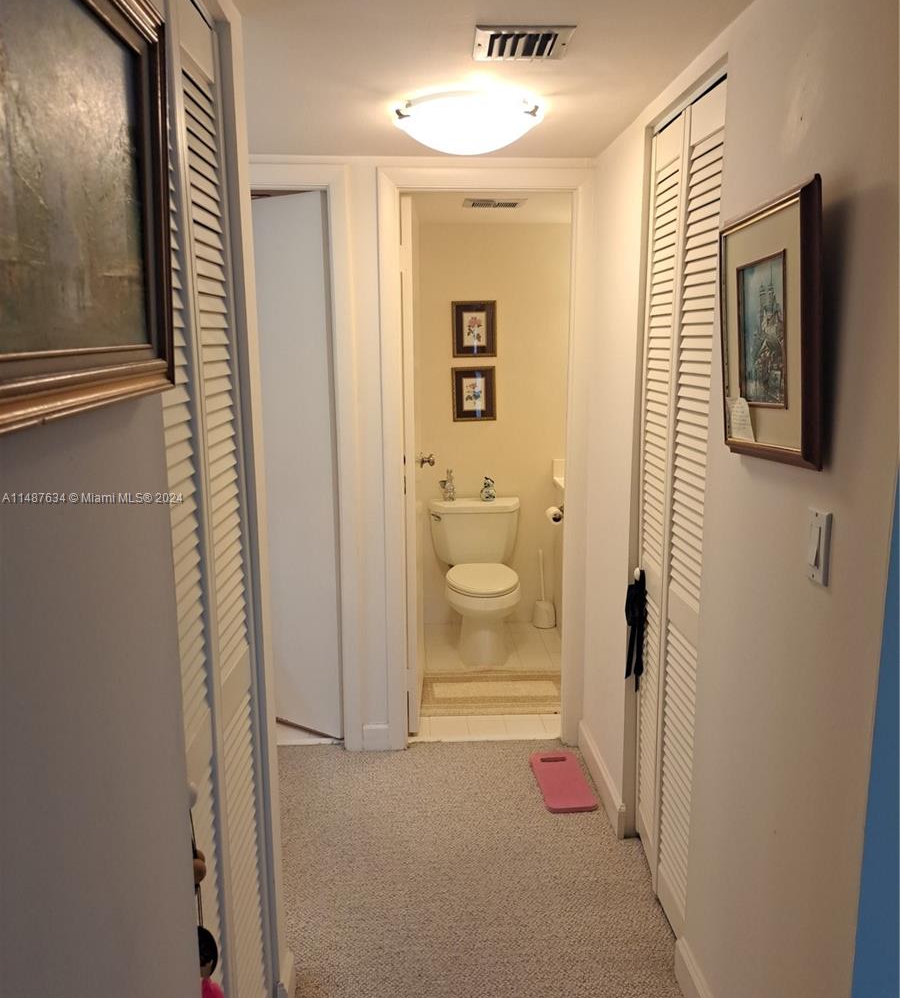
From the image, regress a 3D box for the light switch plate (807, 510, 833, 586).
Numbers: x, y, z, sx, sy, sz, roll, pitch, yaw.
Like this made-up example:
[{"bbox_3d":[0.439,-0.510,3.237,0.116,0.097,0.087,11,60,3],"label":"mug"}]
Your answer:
[{"bbox_3d":[0.583,0.079,1.321,0.009,0.113,0.067,-1,10,-3],"label":"light switch plate"}]

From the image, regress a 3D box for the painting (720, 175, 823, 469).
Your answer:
[{"bbox_3d":[0.548,-0.290,1.462,0.024,0.449,0.369,-4,8,-2],"label":"painting"}]

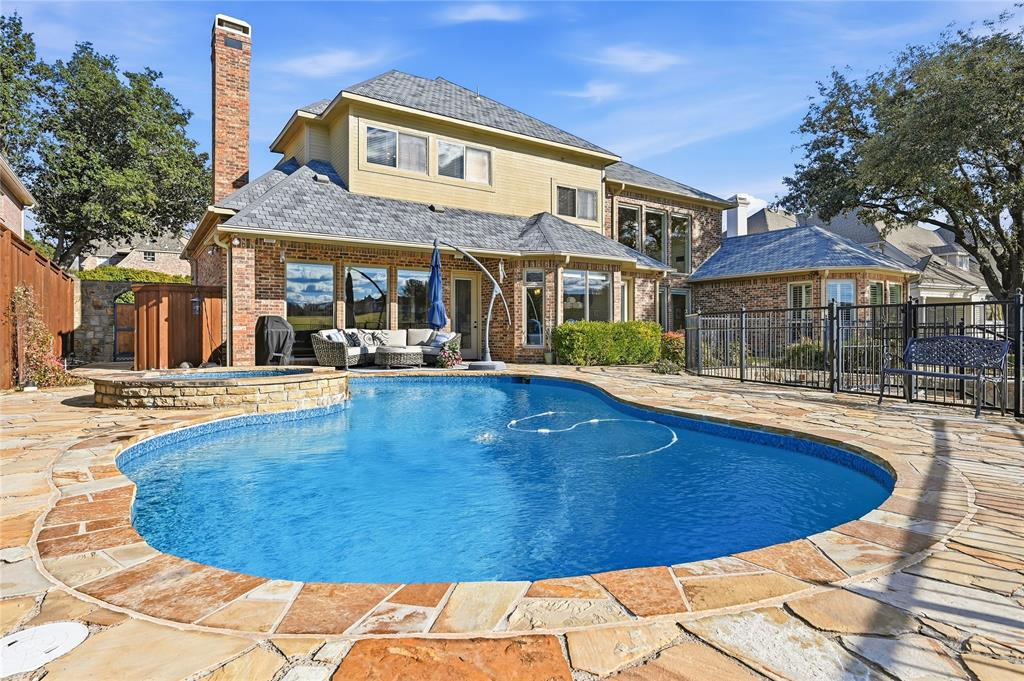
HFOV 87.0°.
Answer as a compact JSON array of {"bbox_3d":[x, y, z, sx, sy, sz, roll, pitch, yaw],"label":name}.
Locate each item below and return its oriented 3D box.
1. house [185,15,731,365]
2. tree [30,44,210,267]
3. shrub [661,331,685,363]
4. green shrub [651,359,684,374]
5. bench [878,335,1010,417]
[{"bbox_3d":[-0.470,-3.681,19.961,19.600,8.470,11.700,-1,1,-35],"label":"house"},{"bbox_3d":[-16.500,-5.885,22.700,6.800,12.900,6.800,-1,1,-36],"label":"tree"},{"bbox_3d":[3.978,0.209,13.300,0.680,0.940,0.680,0,1,17],"label":"shrub"},{"bbox_3d":[3.427,0.573,11.900,0.640,0.340,0.560,0,1,16],"label":"green shrub"},{"bbox_3d":[5.175,0.398,6.523,0.580,0.880,1.170,-1,1,-17],"label":"bench"}]

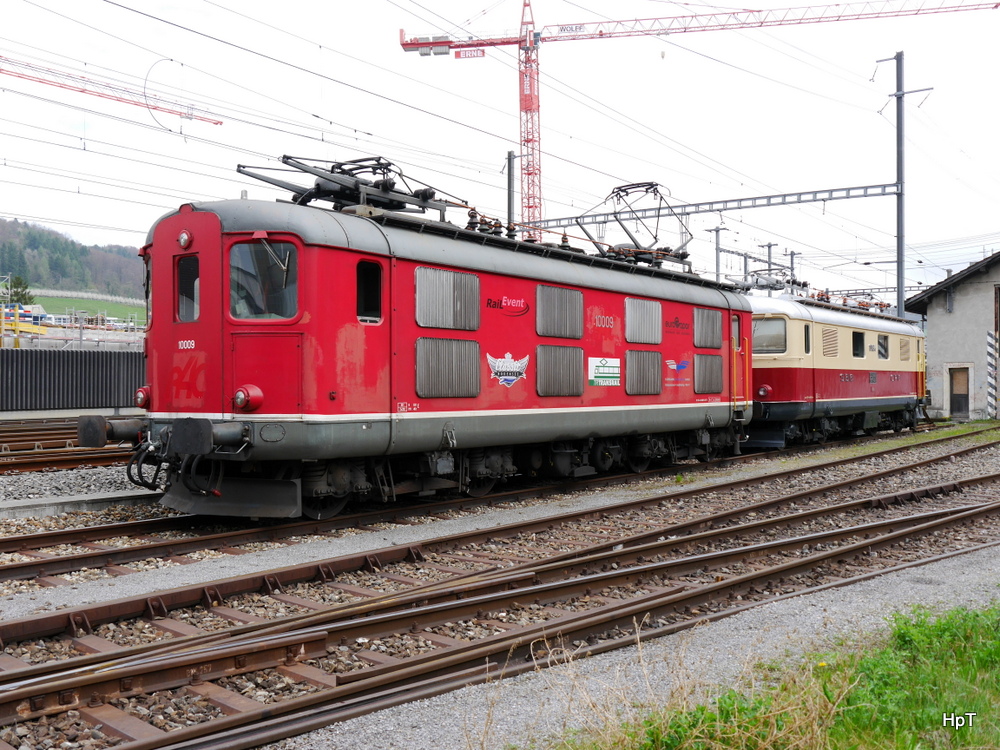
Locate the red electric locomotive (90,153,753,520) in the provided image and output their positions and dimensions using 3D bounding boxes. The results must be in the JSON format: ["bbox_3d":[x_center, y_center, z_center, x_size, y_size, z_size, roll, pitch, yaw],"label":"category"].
[{"bbox_3d":[0.434,-0.689,17.058,2.950,4.850,14.750,0,0,35],"label":"red electric locomotive"}]

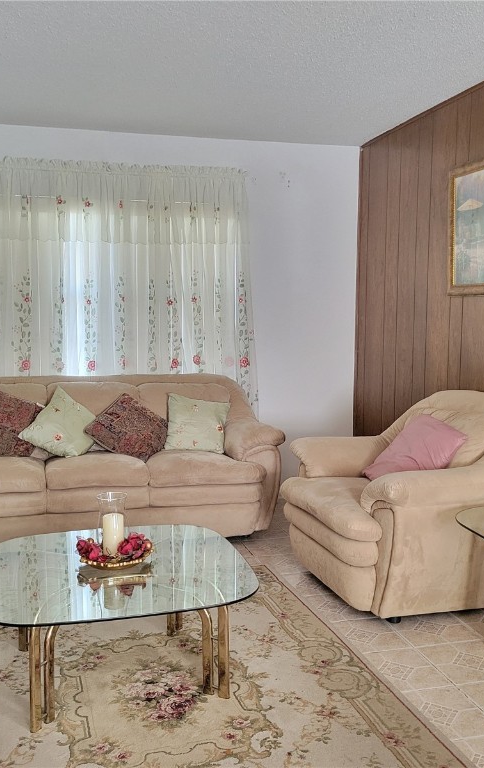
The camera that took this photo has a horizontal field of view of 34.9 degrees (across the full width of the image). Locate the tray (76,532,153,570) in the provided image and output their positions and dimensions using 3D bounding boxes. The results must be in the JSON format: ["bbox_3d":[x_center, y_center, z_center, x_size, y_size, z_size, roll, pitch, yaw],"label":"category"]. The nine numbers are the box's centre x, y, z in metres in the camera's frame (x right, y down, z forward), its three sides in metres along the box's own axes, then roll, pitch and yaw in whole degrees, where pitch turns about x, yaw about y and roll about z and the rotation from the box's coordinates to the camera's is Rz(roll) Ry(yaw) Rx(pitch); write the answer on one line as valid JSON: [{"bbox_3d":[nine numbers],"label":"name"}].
[{"bbox_3d":[-0.452,0.593,2.776,0.275,0.105,0.275,-1,5,-15],"label":"tray"}]

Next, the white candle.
[{"bbox_3d":[-0.464,0.554,2.785,0.076,0.150,0.076,-1,5,-15],"label":"white candle"}]

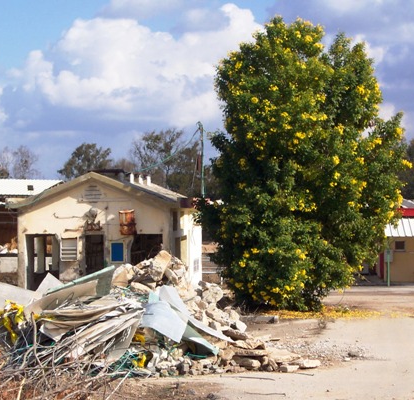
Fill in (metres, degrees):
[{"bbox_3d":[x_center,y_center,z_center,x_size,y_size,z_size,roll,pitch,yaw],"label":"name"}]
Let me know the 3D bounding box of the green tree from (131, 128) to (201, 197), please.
[{"bbox_3d":[-3.209,-0.031,112.065,5.286,10.813,5.286,0,-2,0],"label":"green tree"}]

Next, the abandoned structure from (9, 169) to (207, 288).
[{"bbox_3d":[-3.915,1.274,60.053,6.800,4.700,6.200,0,-2,9],"label":"abandoned structure"}]

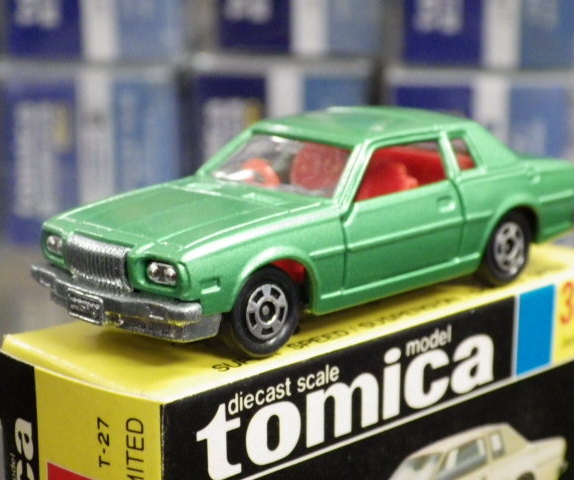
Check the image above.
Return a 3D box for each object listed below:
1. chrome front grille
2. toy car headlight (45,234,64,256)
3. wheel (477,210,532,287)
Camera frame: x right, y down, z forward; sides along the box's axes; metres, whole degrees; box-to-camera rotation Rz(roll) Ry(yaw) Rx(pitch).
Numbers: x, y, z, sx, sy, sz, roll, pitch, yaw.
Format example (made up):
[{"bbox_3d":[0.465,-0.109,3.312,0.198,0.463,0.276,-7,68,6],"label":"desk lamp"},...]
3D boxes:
[{"bbox_3d":[-0.019,0.002,0.162,0.009,0.005,0.002,12,17,43],"label":"chrome front grille"},{"bbox_3d":[-0.024,0.001,0.168,0.001,0.002,0.004,-10,16,-37],"label":"toy car headlight"},{"bbox_3d":[0.025,0.001,0.191,0.003,0.009,0.009,12,17,43],"label":"wheel"}]

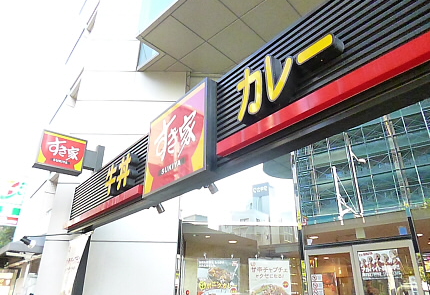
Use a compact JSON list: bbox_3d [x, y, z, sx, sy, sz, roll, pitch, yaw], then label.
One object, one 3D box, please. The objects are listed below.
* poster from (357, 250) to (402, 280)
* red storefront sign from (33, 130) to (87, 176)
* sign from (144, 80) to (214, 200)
[{"bbox_3d":[2.859,2.035,5.152,0.020,0.450,0.640,21,-31,-40],"label":"poster"},{"bbox_3d":[-2.791,0.116,5.398,0.750,0.620,0.230,18,-29,-35],"label":"red storefront sign"},{"bbox_3d":[-0.373,-0.044,3.067,0.120,0.930,1.140,18,-29,-35],"label":"sign"}]

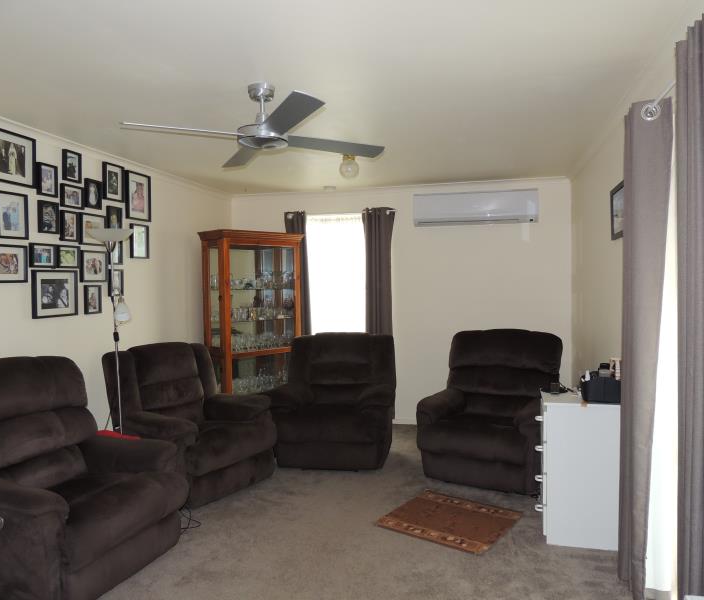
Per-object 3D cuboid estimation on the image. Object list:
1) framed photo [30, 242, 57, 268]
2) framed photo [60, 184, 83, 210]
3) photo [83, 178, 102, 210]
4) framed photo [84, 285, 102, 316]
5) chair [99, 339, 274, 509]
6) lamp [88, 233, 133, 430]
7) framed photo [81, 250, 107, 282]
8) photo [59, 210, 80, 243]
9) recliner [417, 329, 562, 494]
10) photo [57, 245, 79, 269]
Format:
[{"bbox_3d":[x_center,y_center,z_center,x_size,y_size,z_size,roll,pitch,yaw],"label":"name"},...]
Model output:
[{"bbox_3d":[-1.861,-0.263,3.346,0.024,0.144,0.186,0,2,13],"label":"framed photo"},{"bbox_3d":[-1.883,-0.694,3.743,0.025,0.154,0.197,0,2,14],"label":"framed photo"},{"bbox_3d":[-1.834,-0.746,3.940,0.025,0.201,0.143,0,2,14],"label":"photo"},{"bbox_3d":[-1.833,-0.002,3.933,0.025,0.201,0.148,0,2,14],"label":"framed photo"},{"bbox_3d":[-1.158,0.856,4.086,0.870,1.010,0.960,1,3,38],"label":"chair"},{"bbox_3d":[-1.518,0.441,3.569,0.285,1.800,0.285,-1,2,-23],"label":"lamp"},{"bbox_3d":[-1.760,-0.227,3.793,0.024,0.211,0.245,0,2,13],"label":"framed photo"},{"bbox_3d":[-1.812,-0.473,3.568,0.024,0.190,0.147,0,2,13],"label":"photo"},{"bbox_3d":[1.083,0.776,4.218,0.910,1.040,0.950,0,2,32],"label":"recliner"},{"bbox_3d":[-1.815,-0.275,3.551,0.024,0.140,0.180,0,2,13],"label":"photo"}]

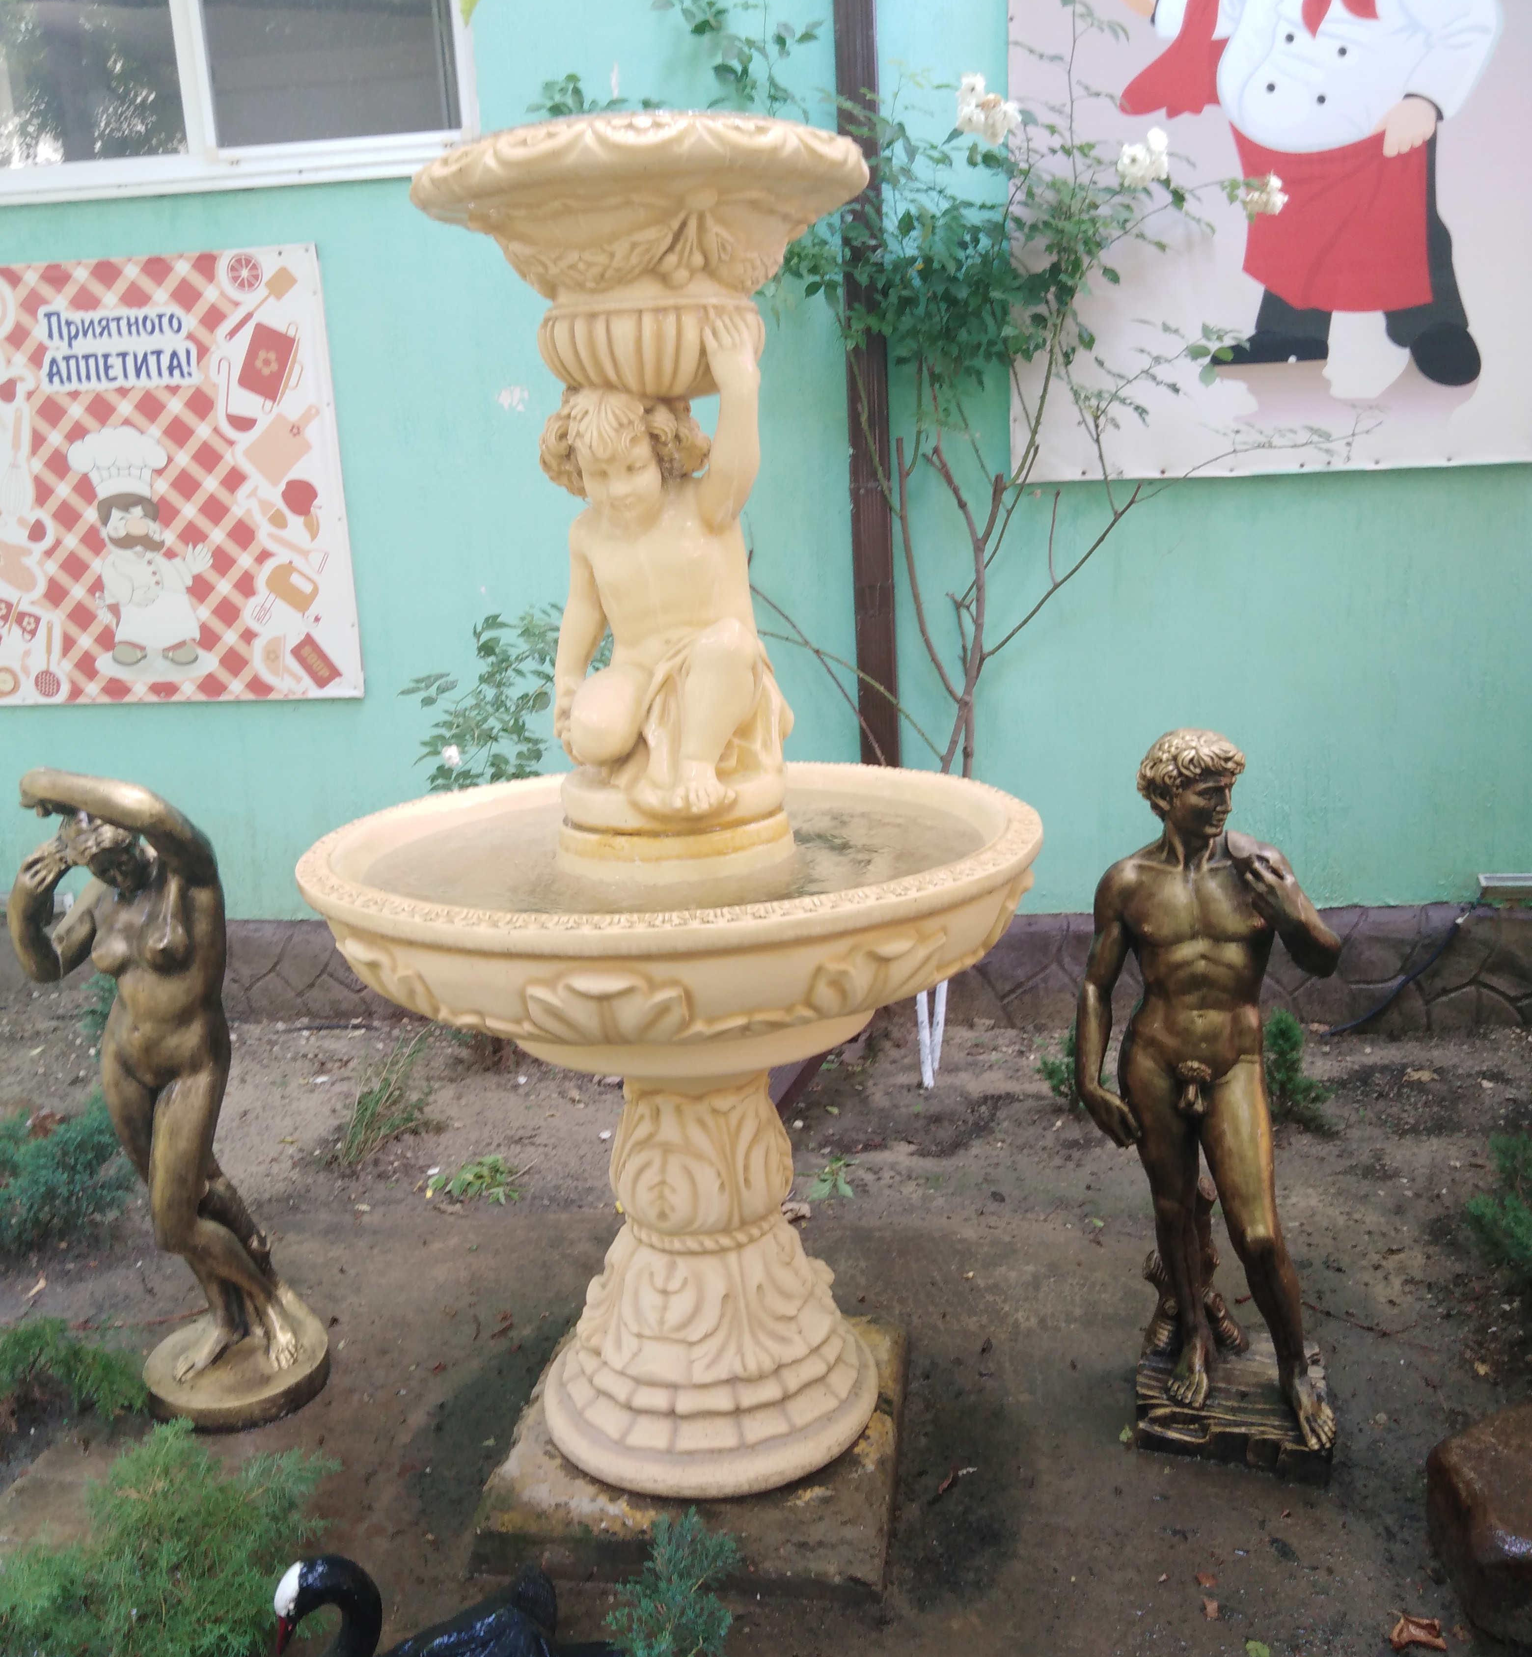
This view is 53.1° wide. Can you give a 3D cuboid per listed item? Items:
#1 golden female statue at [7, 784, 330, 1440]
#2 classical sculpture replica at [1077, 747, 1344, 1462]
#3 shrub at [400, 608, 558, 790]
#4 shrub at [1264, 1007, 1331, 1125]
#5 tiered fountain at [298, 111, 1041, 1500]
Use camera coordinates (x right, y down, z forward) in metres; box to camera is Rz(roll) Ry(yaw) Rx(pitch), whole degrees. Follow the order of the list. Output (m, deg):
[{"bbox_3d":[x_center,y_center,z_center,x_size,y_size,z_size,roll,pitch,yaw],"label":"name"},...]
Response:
[{"bbox_3d":[-0.947,0.420,2.440,0.401,1.040,0.354,-1,14,6],"label":"golden female statue"},{"bbox_3d":[0.648,0.379,2.244,0.381,1.068,0.272,3,14,21],"label":"classical sculpture replica"},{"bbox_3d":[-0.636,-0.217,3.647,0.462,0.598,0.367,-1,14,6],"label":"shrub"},{"bbox_3d":[1.113,0.504,3.308,0.204,0.272,0.204,-1,14,6],"label":"shrub"},{"bbox_3d":[-0.122,0.001,2.132,1.006,1.734,1.006,-1,14,6],"label":"tiered fountain"}]

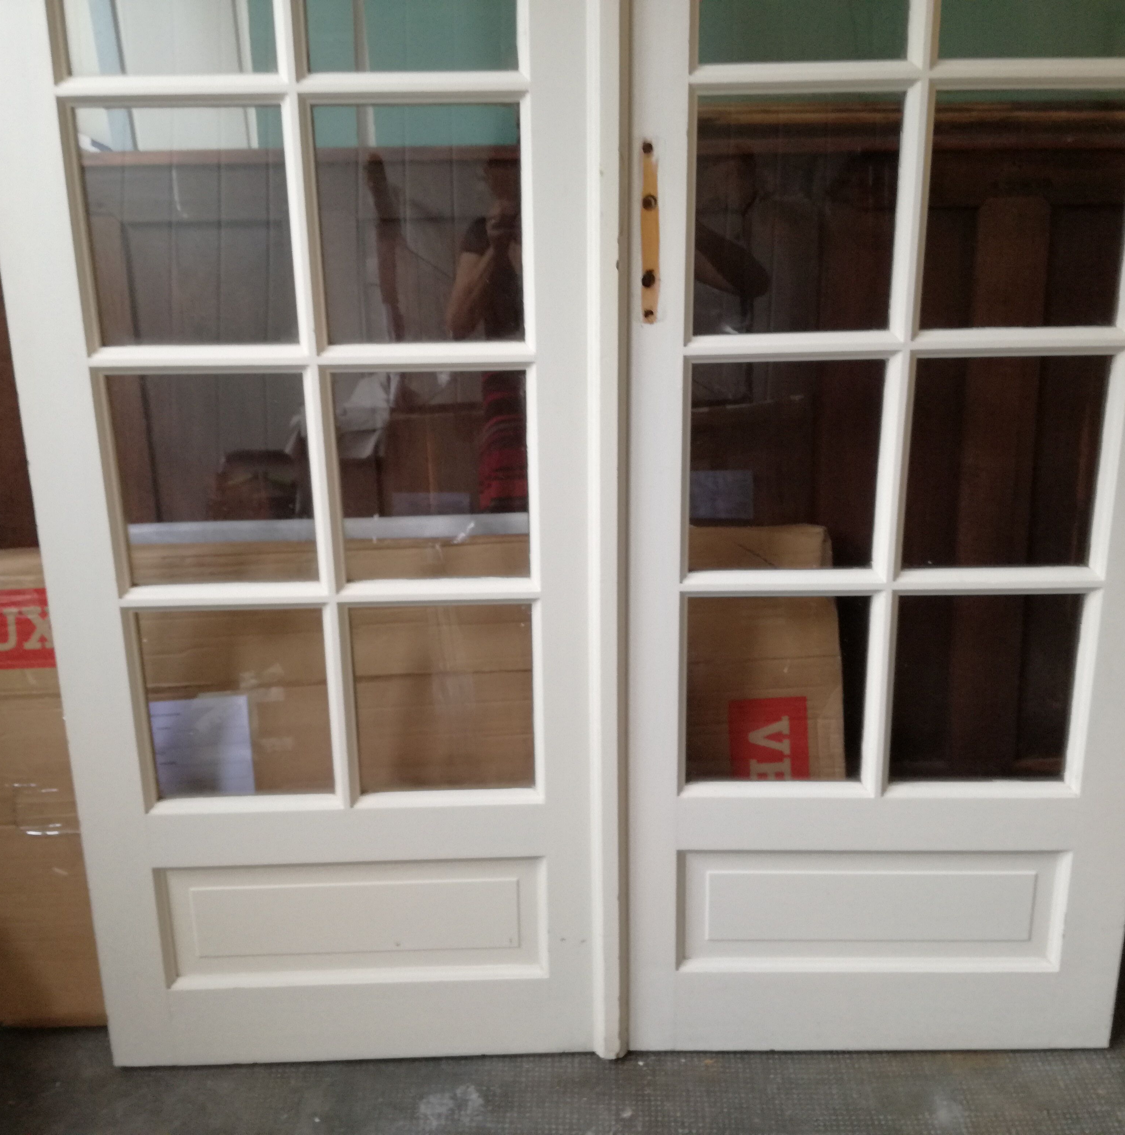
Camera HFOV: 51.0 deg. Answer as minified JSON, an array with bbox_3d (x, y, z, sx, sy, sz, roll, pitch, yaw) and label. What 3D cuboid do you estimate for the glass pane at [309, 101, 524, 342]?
[{"bbox_3d":[-0.153,-0.374,1.295,0.221,0.250,0.010,-1,17,-1],"label":"glass pane"}]

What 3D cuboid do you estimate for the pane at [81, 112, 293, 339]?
[{"bbox_3d":[-0.407,-0.369,1.291,0.221,0.250,0.010,-1,17,-1],"label":"pane"}]

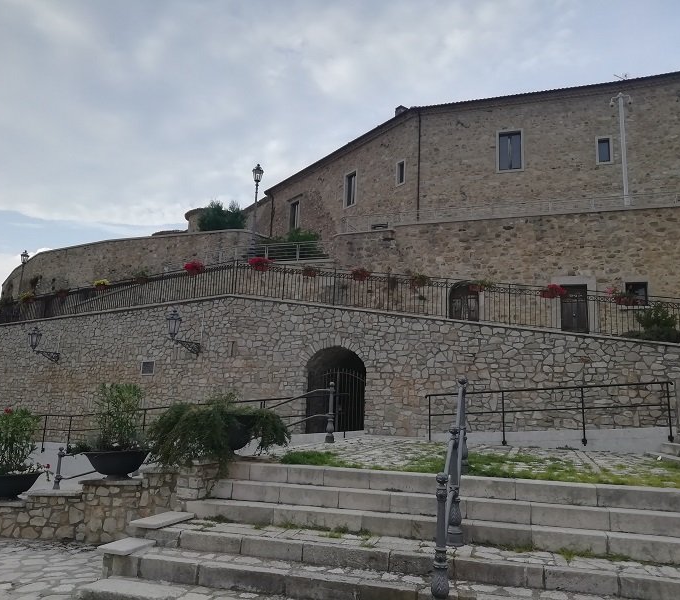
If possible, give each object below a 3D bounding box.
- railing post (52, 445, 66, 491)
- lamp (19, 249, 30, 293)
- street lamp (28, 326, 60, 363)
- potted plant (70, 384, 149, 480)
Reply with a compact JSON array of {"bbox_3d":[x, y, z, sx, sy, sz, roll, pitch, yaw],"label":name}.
[{"bbox_3d":[-5.203,3.221,11.107,0.180,0.980,0.180,2,-11,0],"label":"railing post"},{"bbox_3d":[-14.432,-0.594,27.166,0.400,3.500,0.400,2,-11,0],"label":"lamp"},{"bbox_3d":[-8.444,1.302,17.200,0.380,1.080,0.930,-6,-13,34],"label":"street lamp"},{"bbox_3d":[-2.884,1.665,7.550,0.970,1.170,0.880,2,-11,0],"label":"potted plant"}]

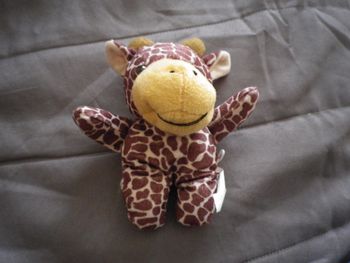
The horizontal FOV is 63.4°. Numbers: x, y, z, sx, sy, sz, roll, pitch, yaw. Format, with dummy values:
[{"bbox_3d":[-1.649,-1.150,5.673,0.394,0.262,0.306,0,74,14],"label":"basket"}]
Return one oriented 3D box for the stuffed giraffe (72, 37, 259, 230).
[{"bbox_3d":[-0.008,-0.002,0.256,0.172,0.082,0.170,-2,81,-2],"label":"stuffed giraffe"}]

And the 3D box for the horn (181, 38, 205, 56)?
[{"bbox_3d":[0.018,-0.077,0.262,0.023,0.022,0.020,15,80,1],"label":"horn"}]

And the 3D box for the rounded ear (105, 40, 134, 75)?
[{"bbox_3d":[-0.051,-0.070,0.264,0.024,0.017,0.030,-16,80,6],"label":"rounded ear"}]

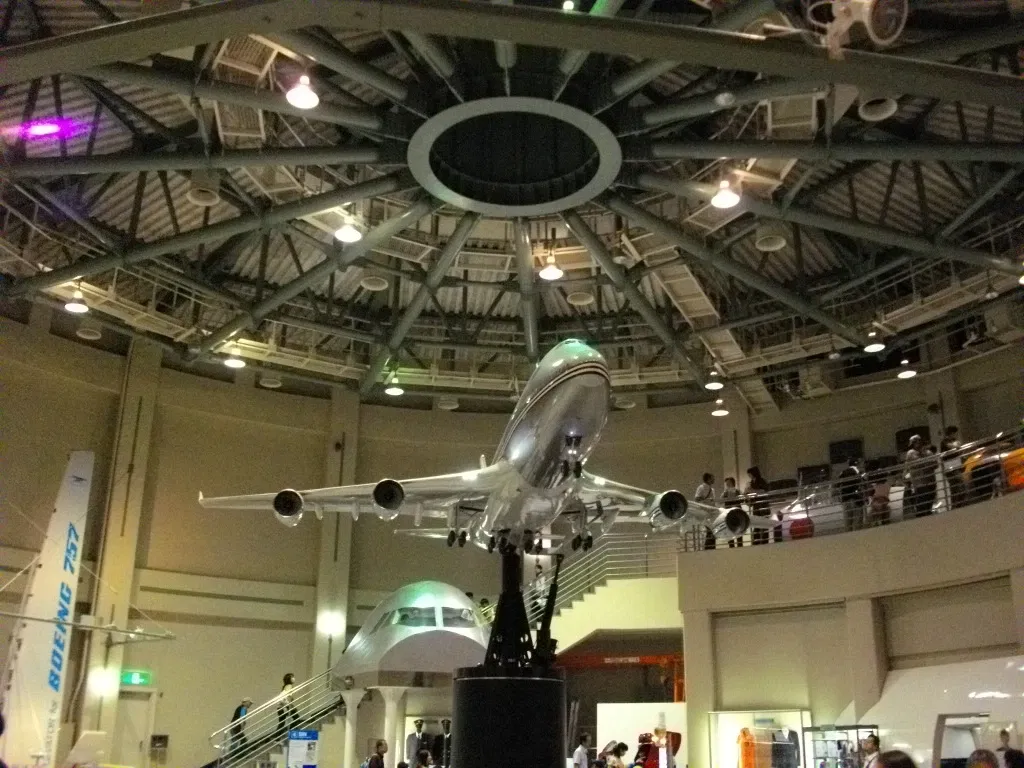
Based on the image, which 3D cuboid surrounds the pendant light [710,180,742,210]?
[{"bbox_3d":[3.574,-3.250,15.882,0.500,0.360,0.500,-4,-20,13],"label":"pendant light"}]

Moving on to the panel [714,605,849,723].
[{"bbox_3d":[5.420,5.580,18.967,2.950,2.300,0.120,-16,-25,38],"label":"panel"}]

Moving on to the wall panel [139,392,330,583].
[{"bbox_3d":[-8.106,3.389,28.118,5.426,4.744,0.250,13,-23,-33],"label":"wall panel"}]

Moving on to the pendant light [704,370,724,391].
[{"bbox_3d":[5.689,-0.128,26.654,0.530,0.420,0.530,-4,-19,12],"label":"pendant light"}]

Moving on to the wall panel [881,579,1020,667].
[{"bbox_3d":[7.607,4.147,16.459,0.120,1.300,3.000,9,-21,-22],"label":"wall panel"}]

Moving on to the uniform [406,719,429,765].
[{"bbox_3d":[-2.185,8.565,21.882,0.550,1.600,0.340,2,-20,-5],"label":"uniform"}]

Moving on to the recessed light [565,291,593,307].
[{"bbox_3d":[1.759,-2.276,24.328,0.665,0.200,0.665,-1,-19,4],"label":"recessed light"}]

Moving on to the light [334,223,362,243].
[{"bbox_3d":[-3.564,-3.387,20.700,0.530,0.360,0.530,4,-19,-10],"label":"light"}]

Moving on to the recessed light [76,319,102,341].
[{"bbox_3d":[-10.795,-1.380,24.208,0.665,0.300,0.665,9,-21,-24],"label":"recessed light"}]

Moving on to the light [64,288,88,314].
[{"bbox_3d":[-8.996,-1.738,19.641,0.500,0.360,0.500,10,-22,-25],"label":"light"}]

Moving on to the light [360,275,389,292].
[{"bbox_3d":[-2.896,-2.182,19.975,0.590,0.160,0.590,4,-20,-9],"label":"light"}]

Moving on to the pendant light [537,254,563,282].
[{"bbox_3d":[0.782,-2.330,18.658,0.500,0.360,0.500,0,-20,2],"label":"pendant light"}]

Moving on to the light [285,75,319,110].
[{"bbox_3d":[-3.532,-5.005,16.030,0.530,0.400,0.530,5,-19,-14],"label":"light"}]

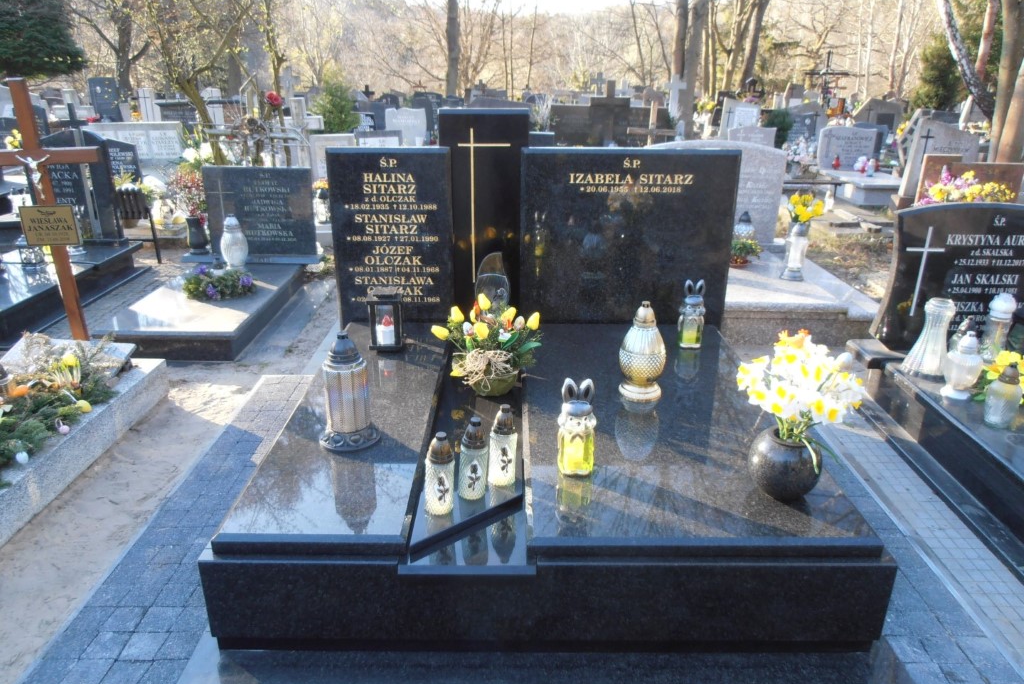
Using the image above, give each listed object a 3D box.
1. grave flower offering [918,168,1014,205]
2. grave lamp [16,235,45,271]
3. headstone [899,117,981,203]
[{"bbox_3d":[3.595,-1.177,5.651,0.751,0.400,0.380,0,21,0],"label":"grave flower offering"},{"bbox_3d":[-3.260,-0.656,4.813,0.120,0.225,0.120,0,21,0],"label":"grave lamp"},{"bbox_3d":[4.727,-2.026,7.829,0.700,0.860,0.180,0,21,0],"label":"headstone"}]

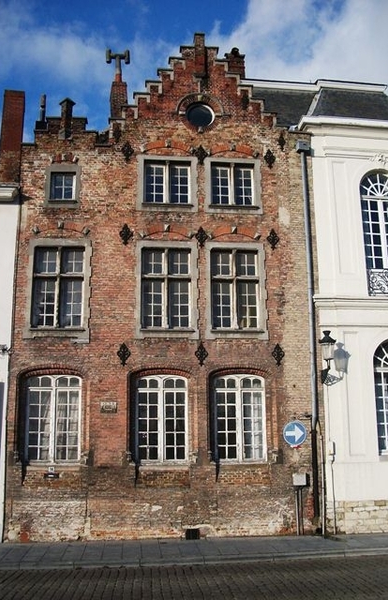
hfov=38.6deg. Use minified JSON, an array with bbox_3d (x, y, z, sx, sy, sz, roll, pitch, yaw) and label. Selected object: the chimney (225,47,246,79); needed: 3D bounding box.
[{"bbox_3d":[1.387,-8.018,19.387,0.666,1.341,0.650,1,-11,-7],"label":"chimney"}]

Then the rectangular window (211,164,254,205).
[{"bbox_3d":[1.001,-2.994,14.522,1.126,1.219,0.160,1,-11,-7],"label":"rectangular window"}]

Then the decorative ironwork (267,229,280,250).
[{"bbox_3d":[1.973,-1.491,13.774,0.305,0.559,0.060,1,-11,-5],"label":"decorative ironwork"}]

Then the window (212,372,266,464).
[{"bbox_3d":[1.072,2.863,13.487,1.276,2.077,0.150,1,-10,-4],"label":"window"}]

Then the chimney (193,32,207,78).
[{"bbox_3d":[0.171,-6.516,14.792,0.347,1.106,0.340,1,-10,-4],"label":"chimney"}]

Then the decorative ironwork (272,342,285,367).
[{"bbox_3d":[2.014,1.311,13.241,0.332,0.555,0.060,1,-11,-5],"label":"decorative ironwork"}]

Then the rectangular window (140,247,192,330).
[{"bbox_3d":[-0.687,-0.275,13.768,1.236,2.021,0.160,1,-11,-7],"label":"rectangular window"}]

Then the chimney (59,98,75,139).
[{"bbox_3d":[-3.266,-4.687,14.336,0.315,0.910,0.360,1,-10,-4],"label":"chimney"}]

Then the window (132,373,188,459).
[{"bbox_3d":[-0.783,2.857,13.302,1.241,2.052,0.150,1,-11,-7],"label":"window"}]

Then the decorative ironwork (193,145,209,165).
[{"bbox_3d":[0.193,-3.653,14.022,0.393,0.541,0.060,1,-11,-5],"label":"decorative ironwork"}]

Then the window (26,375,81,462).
[{"bbox_3d":[-3.192,2.713,12.724,1.177,1.987,0.130,1,-11,-5],"label":"window"}]

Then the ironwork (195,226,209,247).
[{"bbox_3d":[0.204,-1.575,13.995,0.343,0.538,0.060,1,-11,-7],"label":"ironwork"}]

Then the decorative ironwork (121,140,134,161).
[{"bbox_3d":[-1.689,-3.781,14.196,0.329,0.563,0.060,1,-11,-7],"label":"decorative ironwork"}]

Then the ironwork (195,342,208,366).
[{"bbox_3d":[0.182,1.322,13.458,0.286,0.575,0.060,1,-10,-4],"label":"ironwork"}]

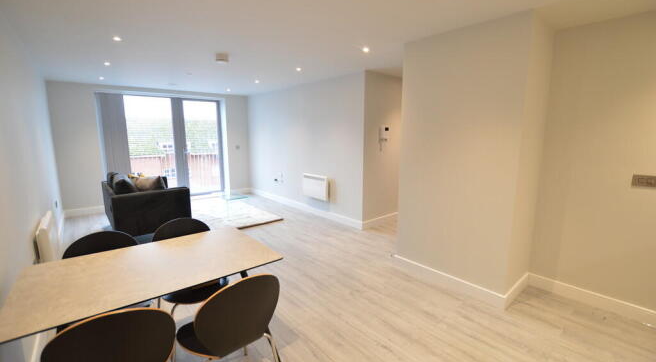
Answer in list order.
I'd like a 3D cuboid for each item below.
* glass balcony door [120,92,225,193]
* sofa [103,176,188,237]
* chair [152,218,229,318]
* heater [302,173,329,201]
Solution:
[{"bbox_3d":[-3.429,-0.732,6.273,1.920,2.230,0.100,-7,11,-37],"label":"glass balcony door"},{"bbox_3d":[-3.155,0.342,4.707,0.970,0.820,1.840,-8,12,-41],"label":"sofa"},{"bbox_3d":[-0.978,0.757,2.004,0.480,0.840,0.580,-7,11,-36],"label":"chair"},{"bbox_3d":[-0.197,0.115,5.081,0.095,0.430,0.690,-8,12,-41],"label":"heater"}]

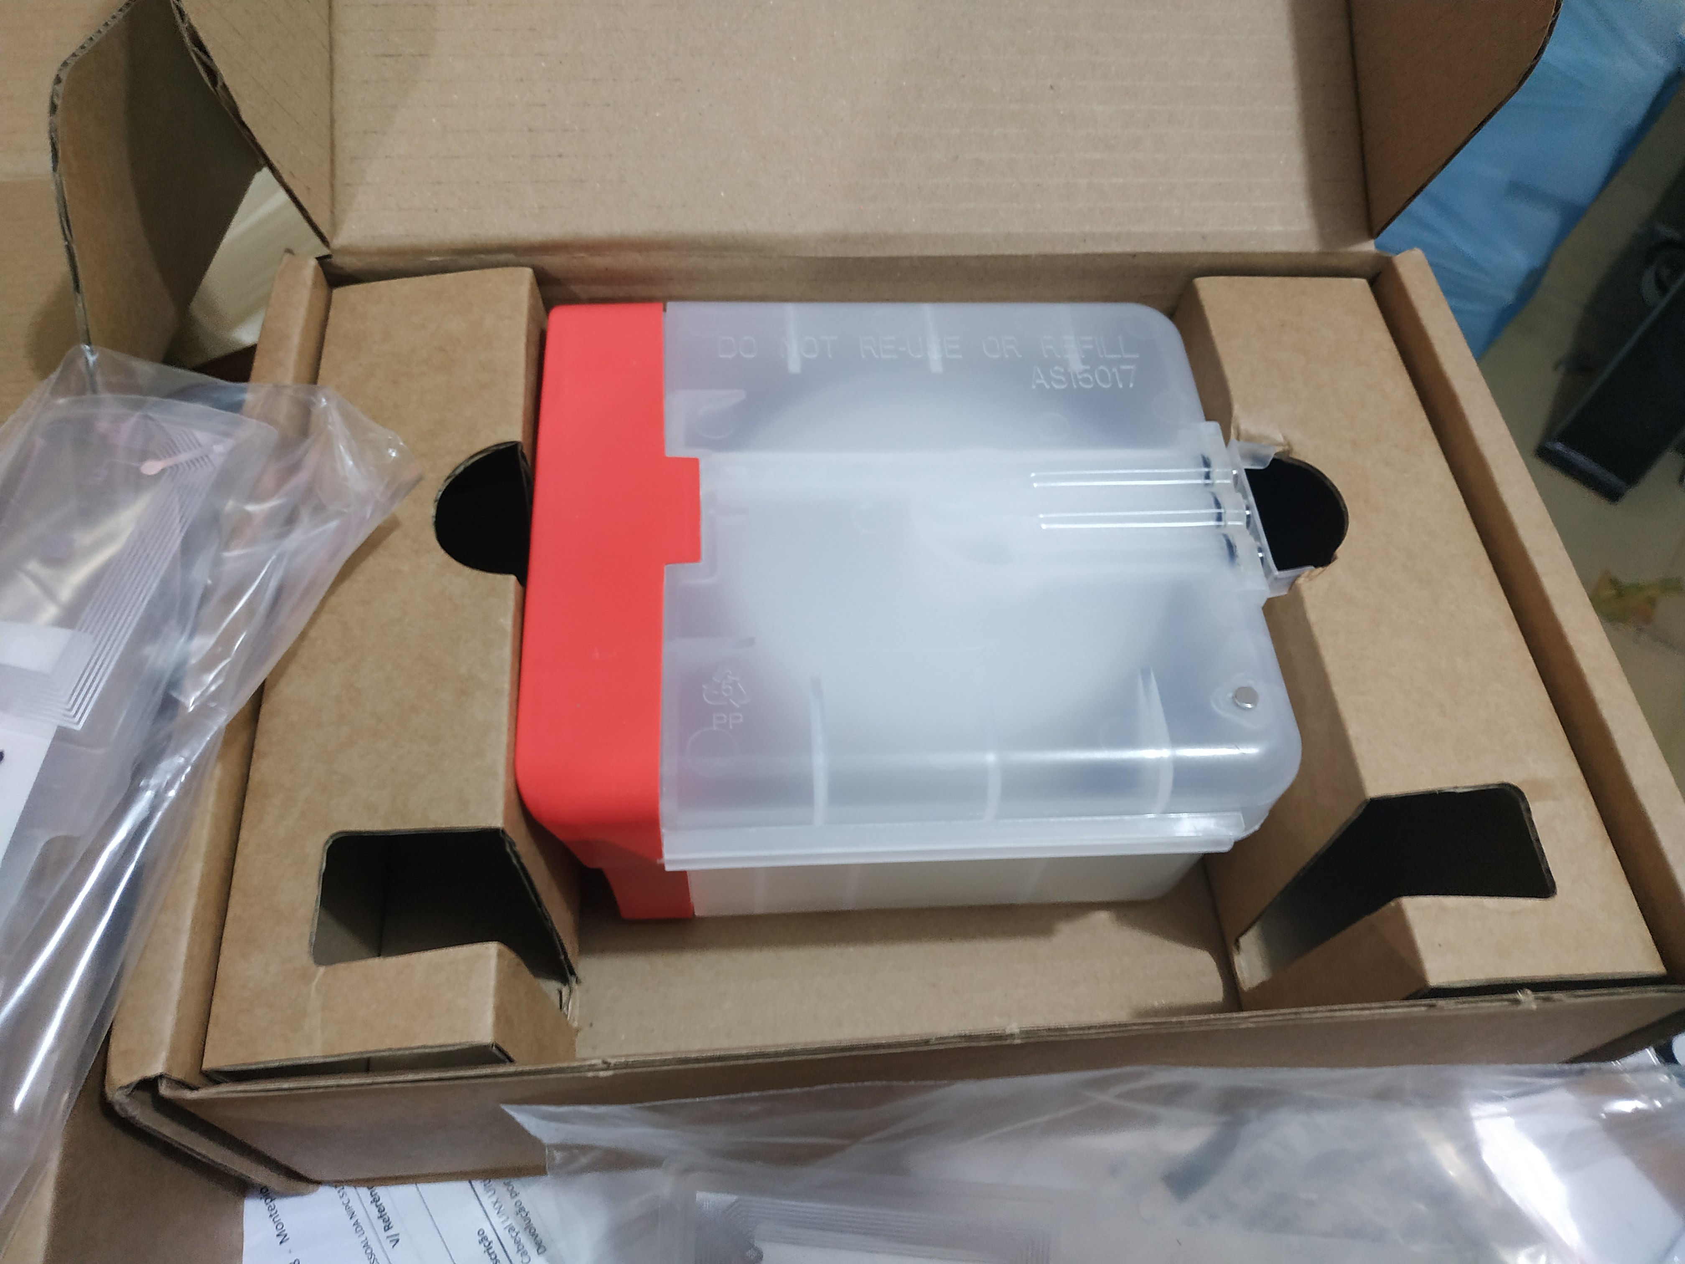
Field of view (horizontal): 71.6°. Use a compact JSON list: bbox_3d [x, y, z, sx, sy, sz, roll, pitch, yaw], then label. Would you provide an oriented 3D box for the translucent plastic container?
[{"bbox_3d":[0.012,-0.004,0.294,0.165,0.088,0.137,-2,60,-5],"label":"translucent plastic container"}]

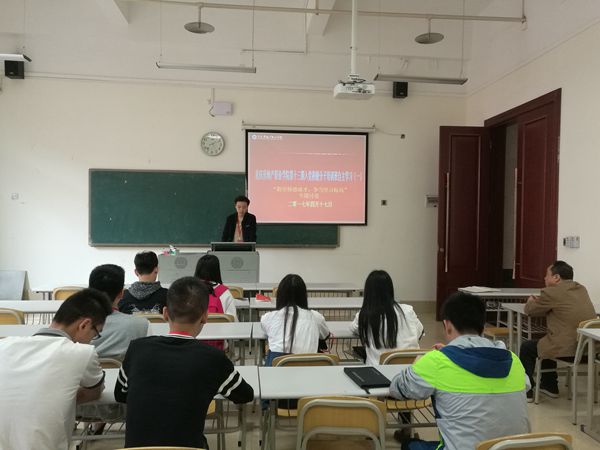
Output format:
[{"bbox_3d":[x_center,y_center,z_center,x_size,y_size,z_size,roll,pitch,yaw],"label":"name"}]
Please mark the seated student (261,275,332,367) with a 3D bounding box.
[{"bbox_3d":[-0.024,0.904,3.054,0.460,1.181,0.720,1,0,-6],"label":"seated student"}]

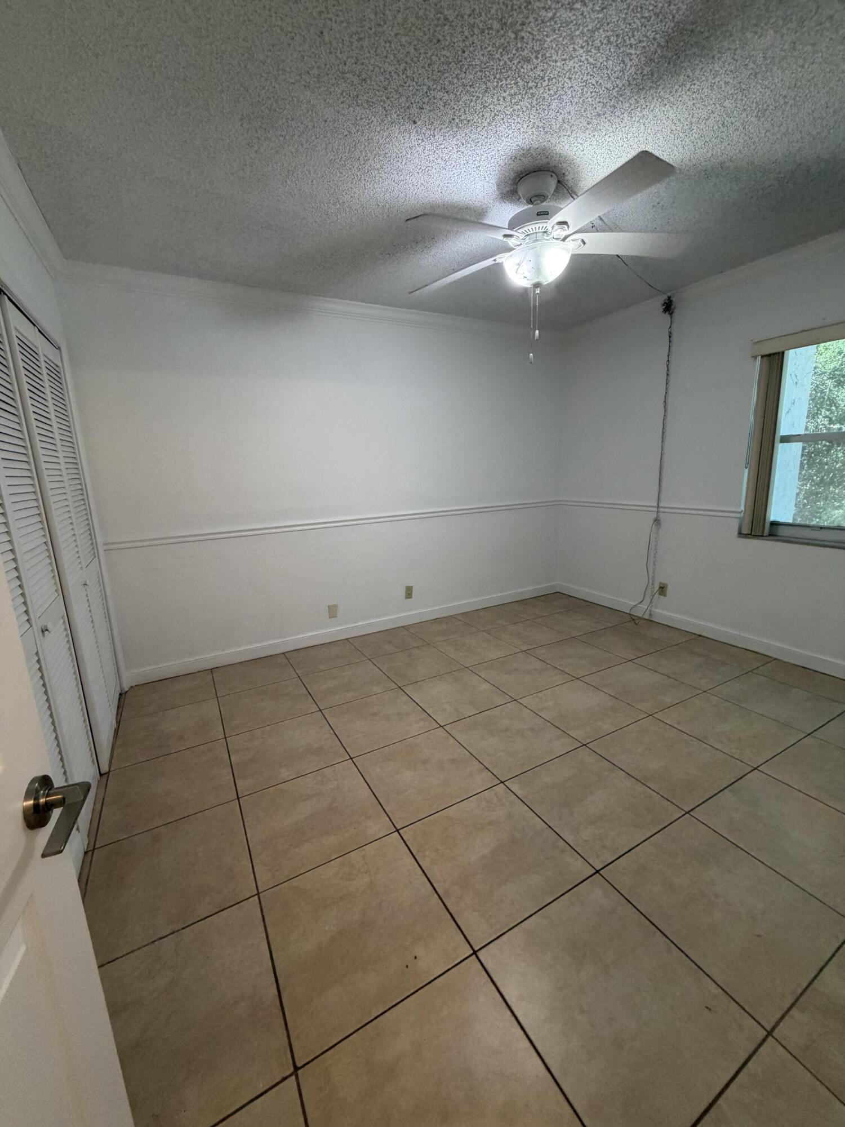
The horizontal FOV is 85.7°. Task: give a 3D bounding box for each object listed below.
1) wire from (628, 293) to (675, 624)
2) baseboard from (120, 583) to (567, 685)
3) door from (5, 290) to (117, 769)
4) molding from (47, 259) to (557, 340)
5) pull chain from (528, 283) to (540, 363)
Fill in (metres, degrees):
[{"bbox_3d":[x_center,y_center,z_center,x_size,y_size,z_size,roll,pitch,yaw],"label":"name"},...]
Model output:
[{"bbox_3d":[1.788,-0.717,3.543,0.120,2.450,0.245,-9,14,-28],"label":"wire"},{"bbox_3d":[-0.252,0.507,3.830,3.749,0.091,0.016,-9,14,-28],"label":"baseboard"},{"bbox_3d":[-1.726,-0.100,2.285,0.045,2.010,0.915,-9,14,-28],"label":"door"},{"bbox_3d":[-0.346,-1.806,3.291,3.734,0.093,0.075,-9,14,-28],"label":"molding"},{"bbox_3d":[0.491,-1.051,2.003,0.040,0.325,0.030,1,13,13],"label":"pull chain"}]

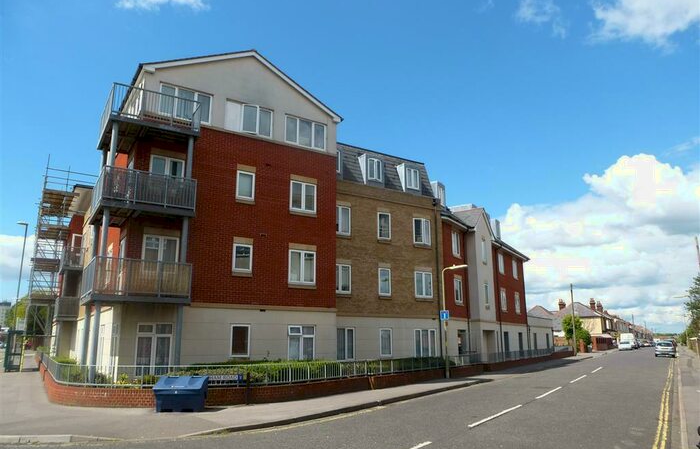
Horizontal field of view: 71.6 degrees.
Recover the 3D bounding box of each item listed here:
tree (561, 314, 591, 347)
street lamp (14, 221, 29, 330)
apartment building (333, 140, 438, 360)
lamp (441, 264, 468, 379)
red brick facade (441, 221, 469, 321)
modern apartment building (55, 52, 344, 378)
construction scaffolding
[{"bbox_3d":[23.588,11.285,50.648,3.000,3.720,3.000,-9,-15,33],"label":"tree"},{"bbox_3d":[-24.503,4.888,35.775,0.750,10.200,0.300,8,-15,-32],"label":"street lamp"},{"bbox_3d":[-1.153,2.248,27.761,7.700,10.600,9.500,8,-15,-32],"label":"apartment building"},{"bbox_3d":[4.707,4.144,21.115,1.350,4.960,0.280,-9,-15,33],"label":"lamp"},{"bbox_3d":[5.834,2.771,28.372,0.800,5.400,4.400,-8,-15,32],"label":"red brick facade"},{"bbox_3d":[-10.131,1.128,26.750,9.100,12.400,24.000,8,-15,-32],"label":"modern apartment building"},{"bbox_3d":[-18.577,2.546,30.832,2.900,12.400,6.000,8,-15,-32],"label":"construction scaffolding"}]

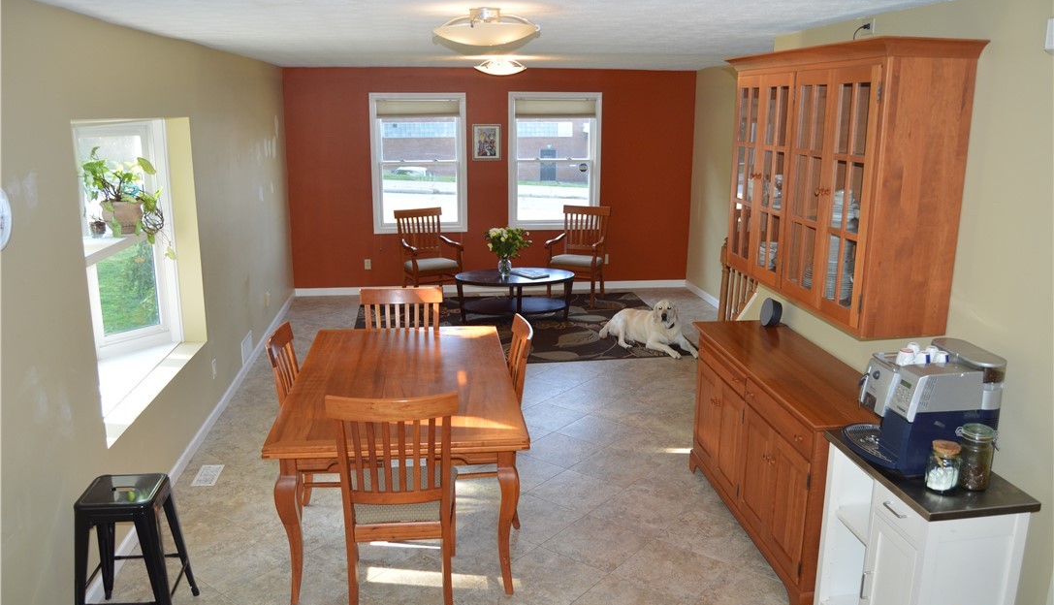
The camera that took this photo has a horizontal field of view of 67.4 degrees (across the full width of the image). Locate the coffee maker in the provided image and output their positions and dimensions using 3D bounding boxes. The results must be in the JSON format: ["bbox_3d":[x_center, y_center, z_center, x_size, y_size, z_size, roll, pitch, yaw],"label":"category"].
[{"bbox_3d":[1.388,0.360,2.828,0.438,0.398,0.348,-2,14,-7],"label":"coffee maker"}]

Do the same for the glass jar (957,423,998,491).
[{"bbox_3d":[1.490,0.512,2.617,0.105,0.206,0.098,0,14,0],"label":"glass jar"}]

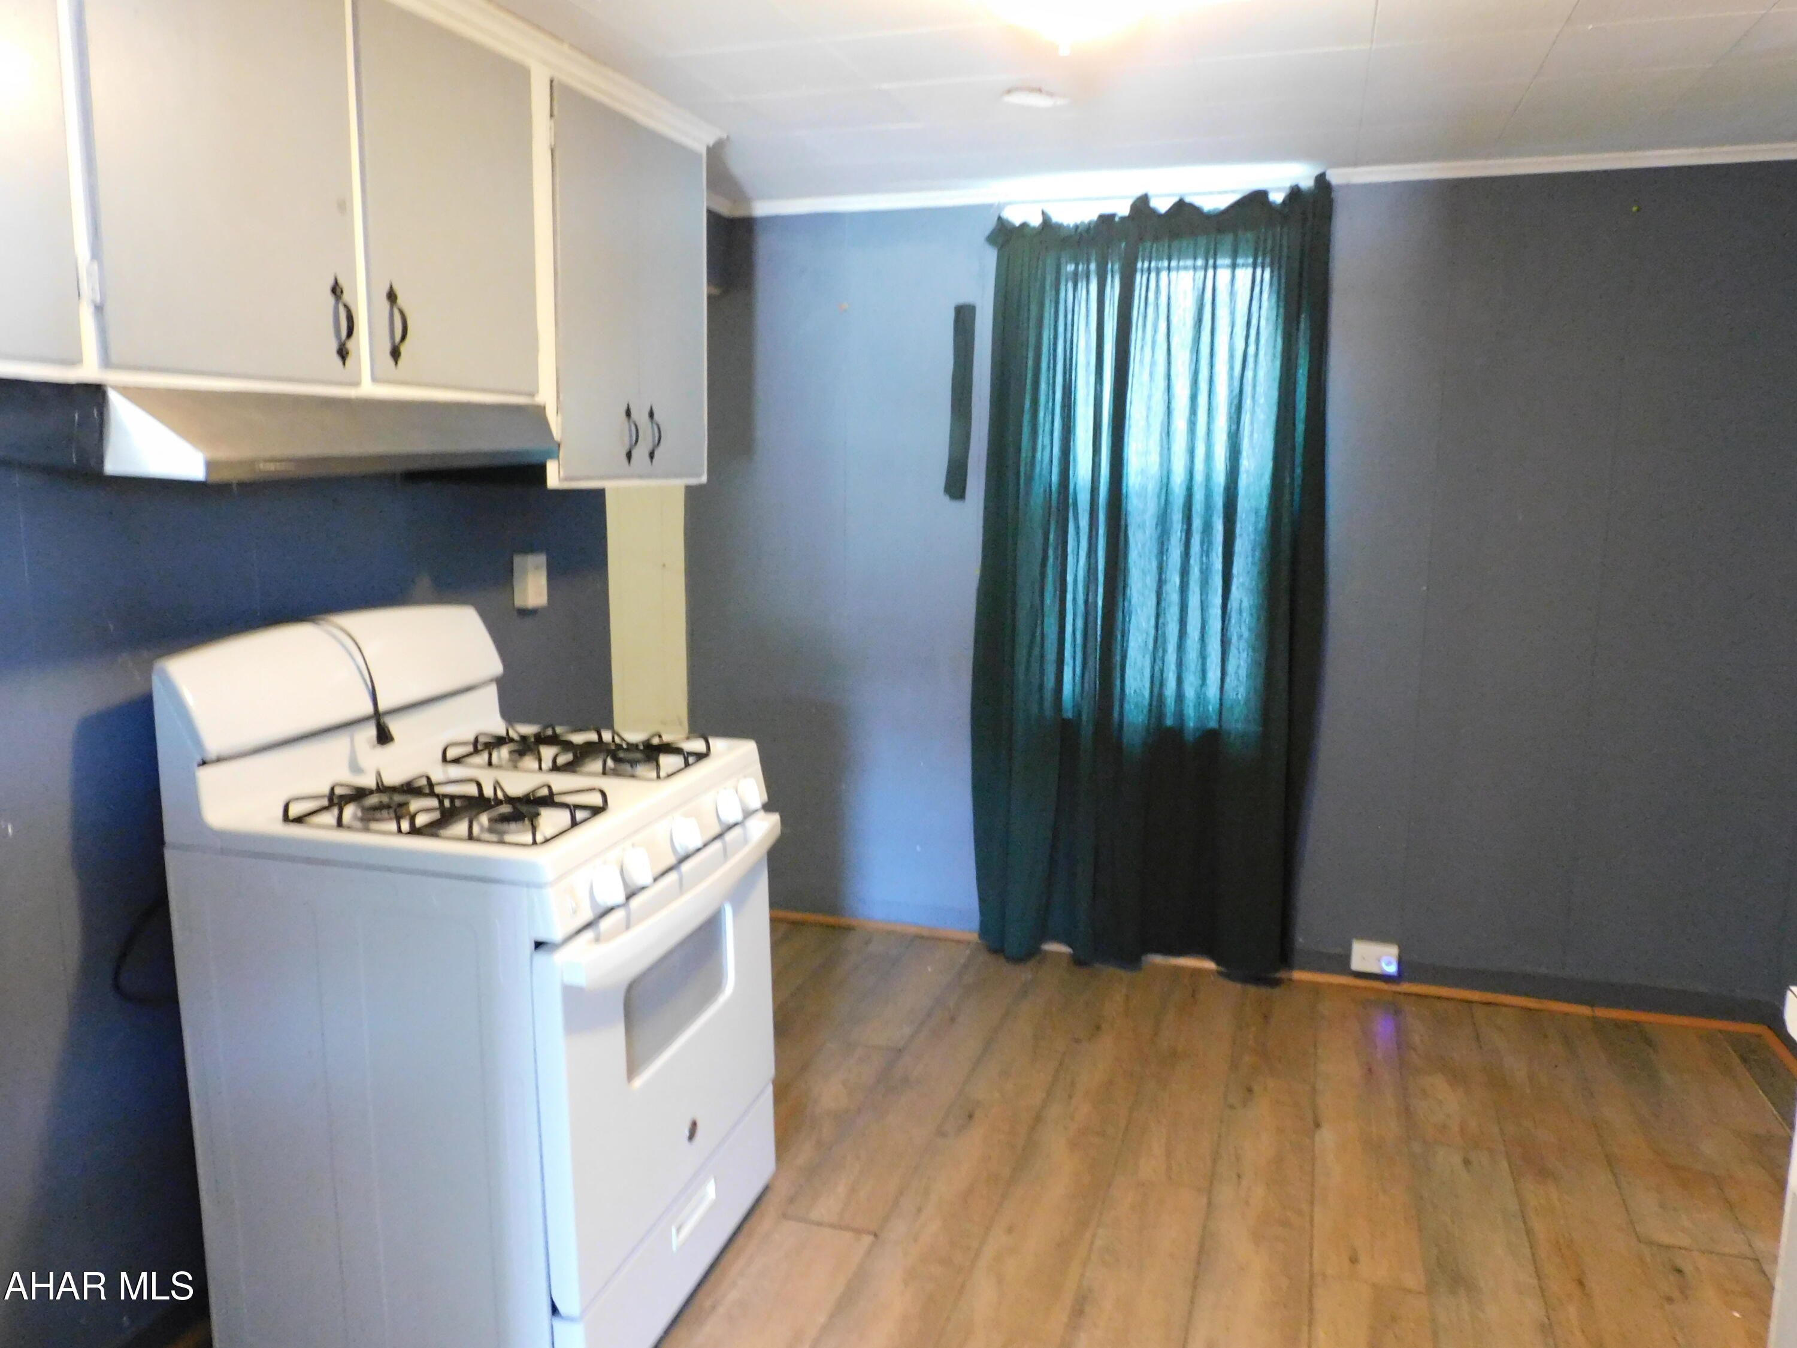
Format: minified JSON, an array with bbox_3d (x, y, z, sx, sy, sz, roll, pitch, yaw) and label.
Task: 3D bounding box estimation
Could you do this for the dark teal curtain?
[{"bbox_3d":[0.668,-0.202,3.402,0.960,2.110,0.120,3,10,16],"label":"dark teal curtain"}]

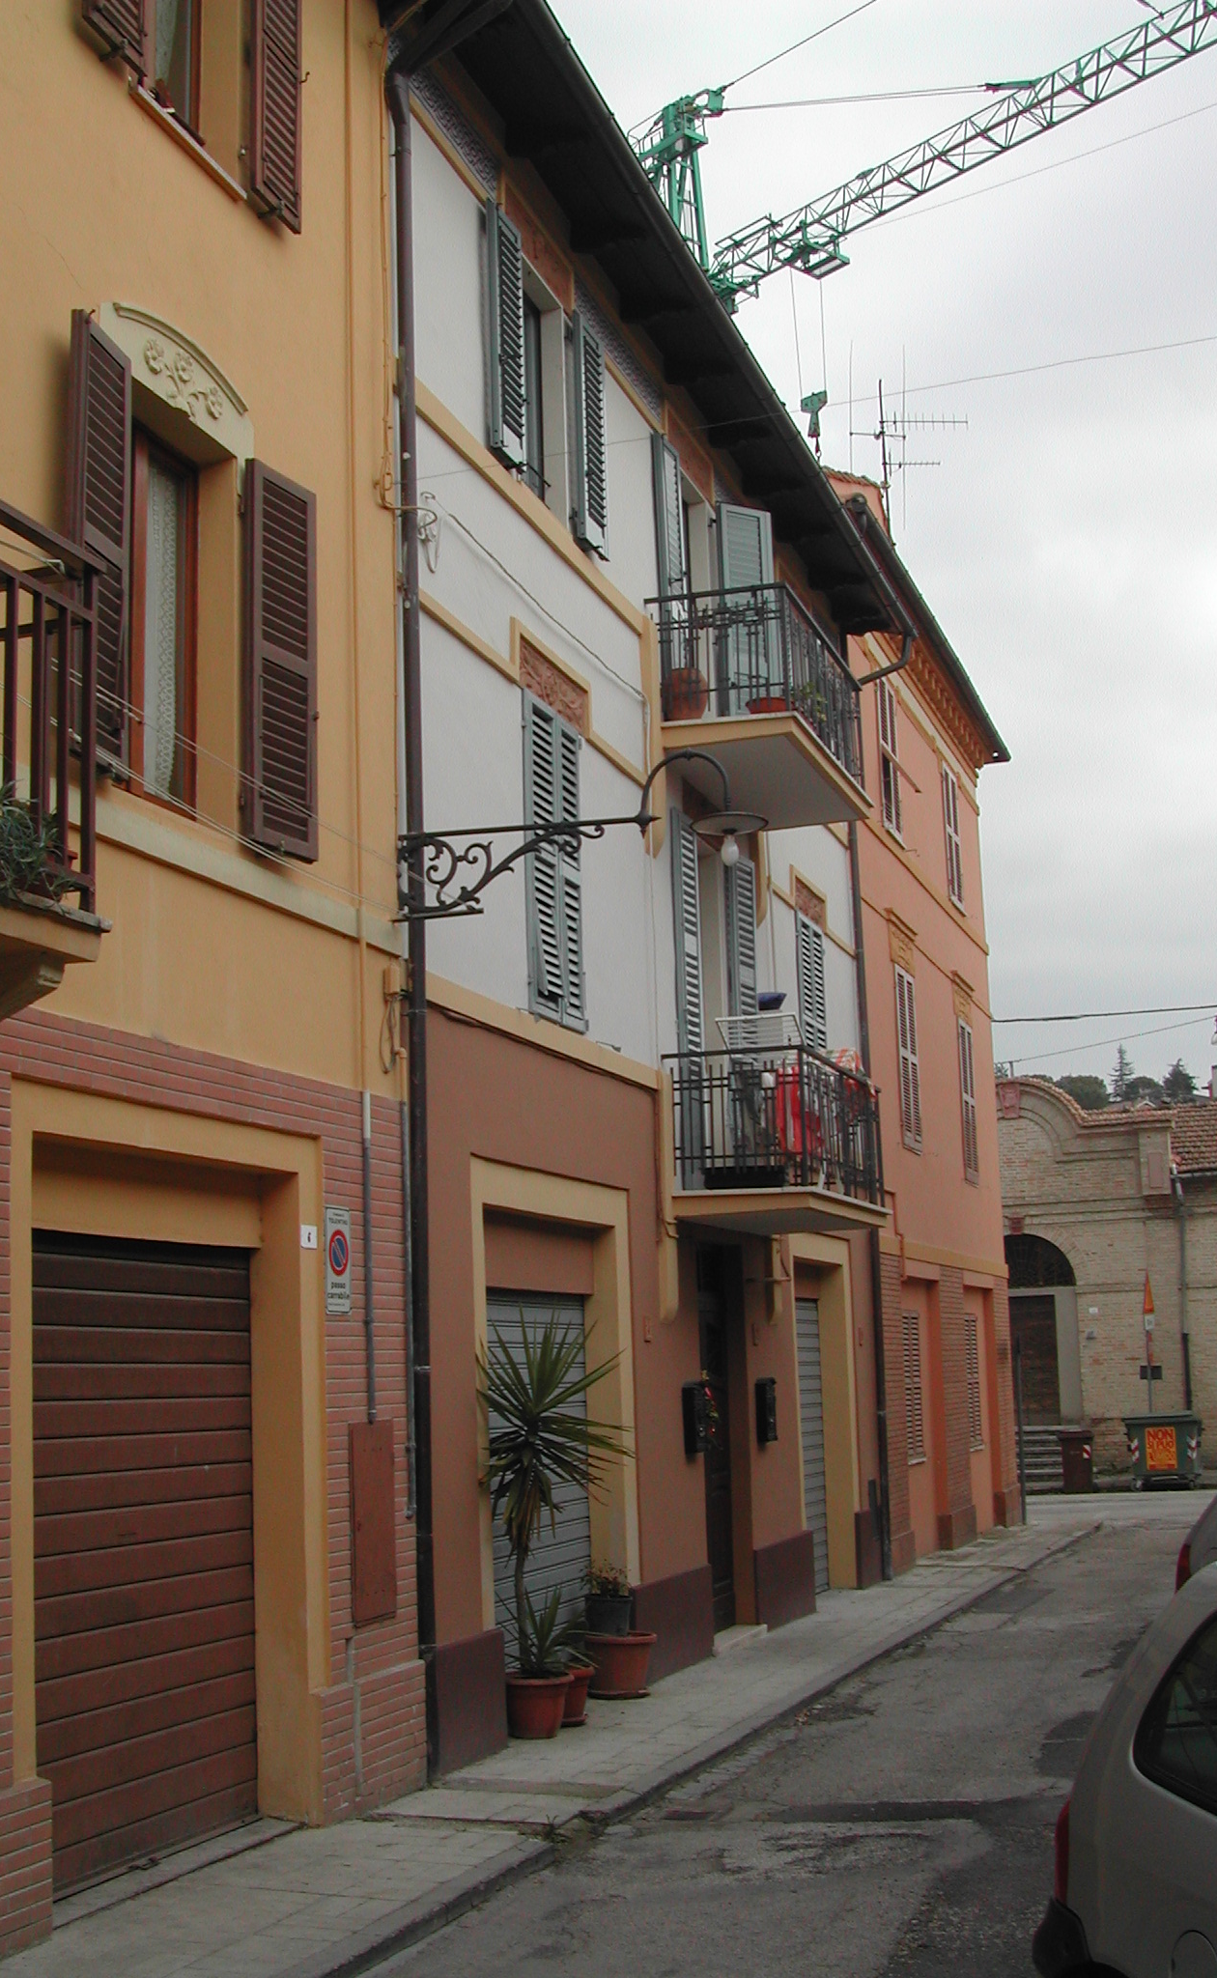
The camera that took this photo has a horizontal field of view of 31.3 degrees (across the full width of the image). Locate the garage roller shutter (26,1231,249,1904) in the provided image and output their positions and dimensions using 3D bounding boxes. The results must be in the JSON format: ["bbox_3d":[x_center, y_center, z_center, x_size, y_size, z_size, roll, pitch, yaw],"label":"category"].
[{"bbox_3d":[-1.832,2.106,8.193,0.070,2.280,1.850,-5,-11,19],"label":"garage roller shutter"}]

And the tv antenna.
[{"bbox_3d":[3.824,-6.639,27.000,1.330,2.170,0.400,-1,-10,-4],"label":"tv antenna"}]

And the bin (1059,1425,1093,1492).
[{"bbox_3d":[7.452,7.489,34.500,0.540,1.030,0.640,-6,-11,22],"label":"bin"}]

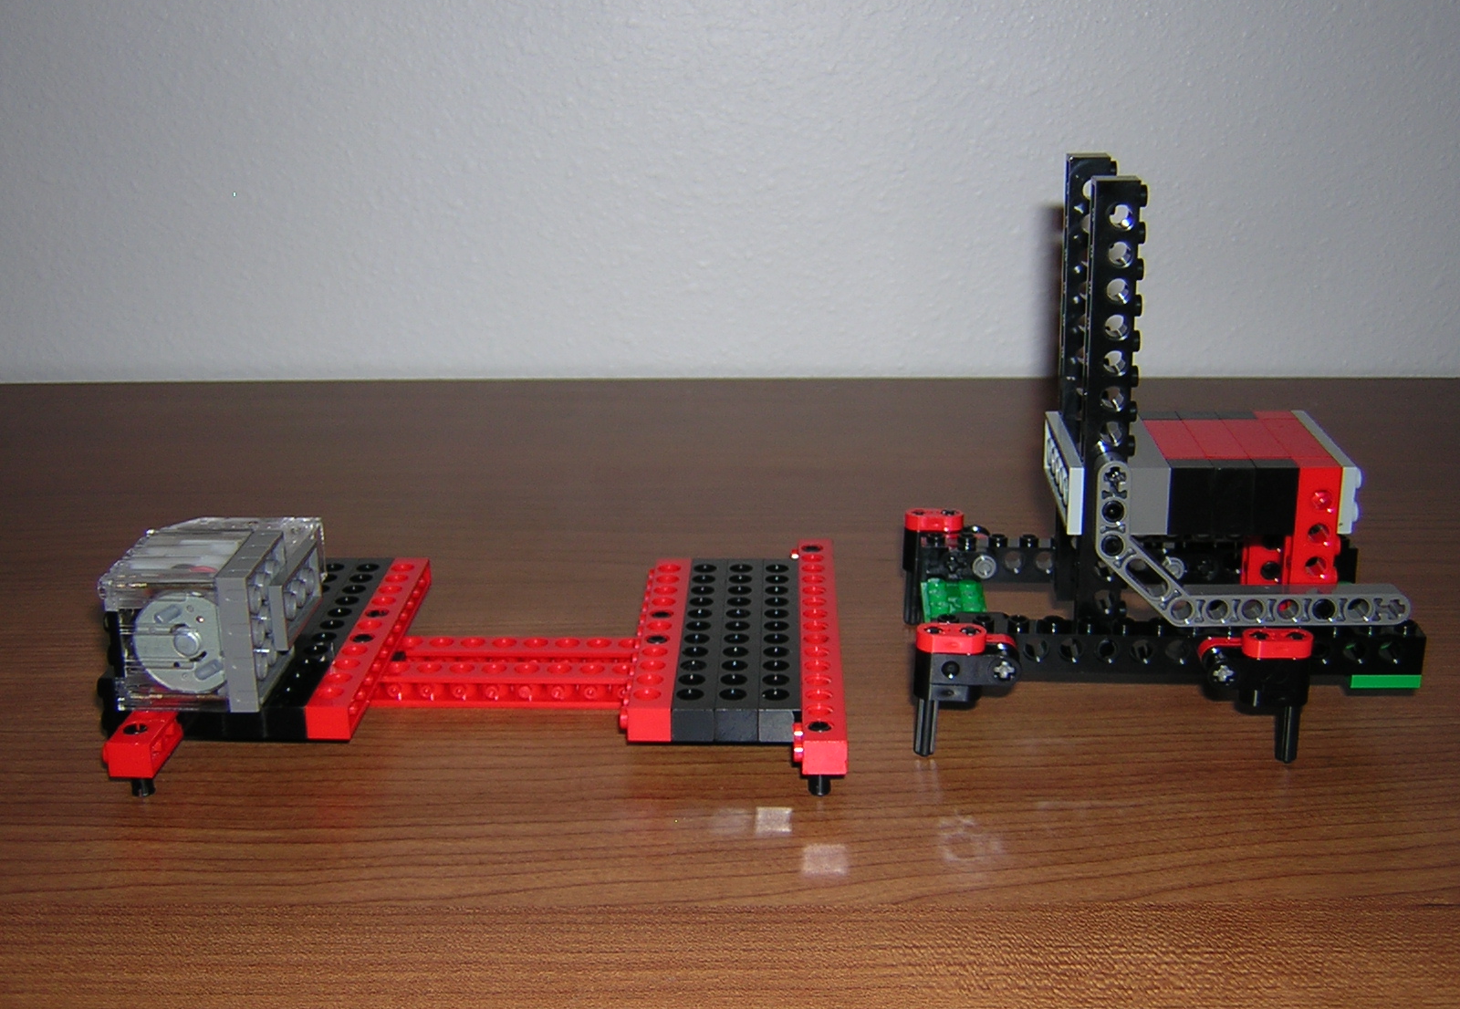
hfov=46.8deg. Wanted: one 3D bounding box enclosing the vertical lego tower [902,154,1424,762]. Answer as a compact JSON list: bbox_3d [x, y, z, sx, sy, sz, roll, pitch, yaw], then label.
[{"bbox_3d":[0.101,-0.017,0.403,0.118,0.126,0.094,0,18,3],"label":"vertical lego tower"}]

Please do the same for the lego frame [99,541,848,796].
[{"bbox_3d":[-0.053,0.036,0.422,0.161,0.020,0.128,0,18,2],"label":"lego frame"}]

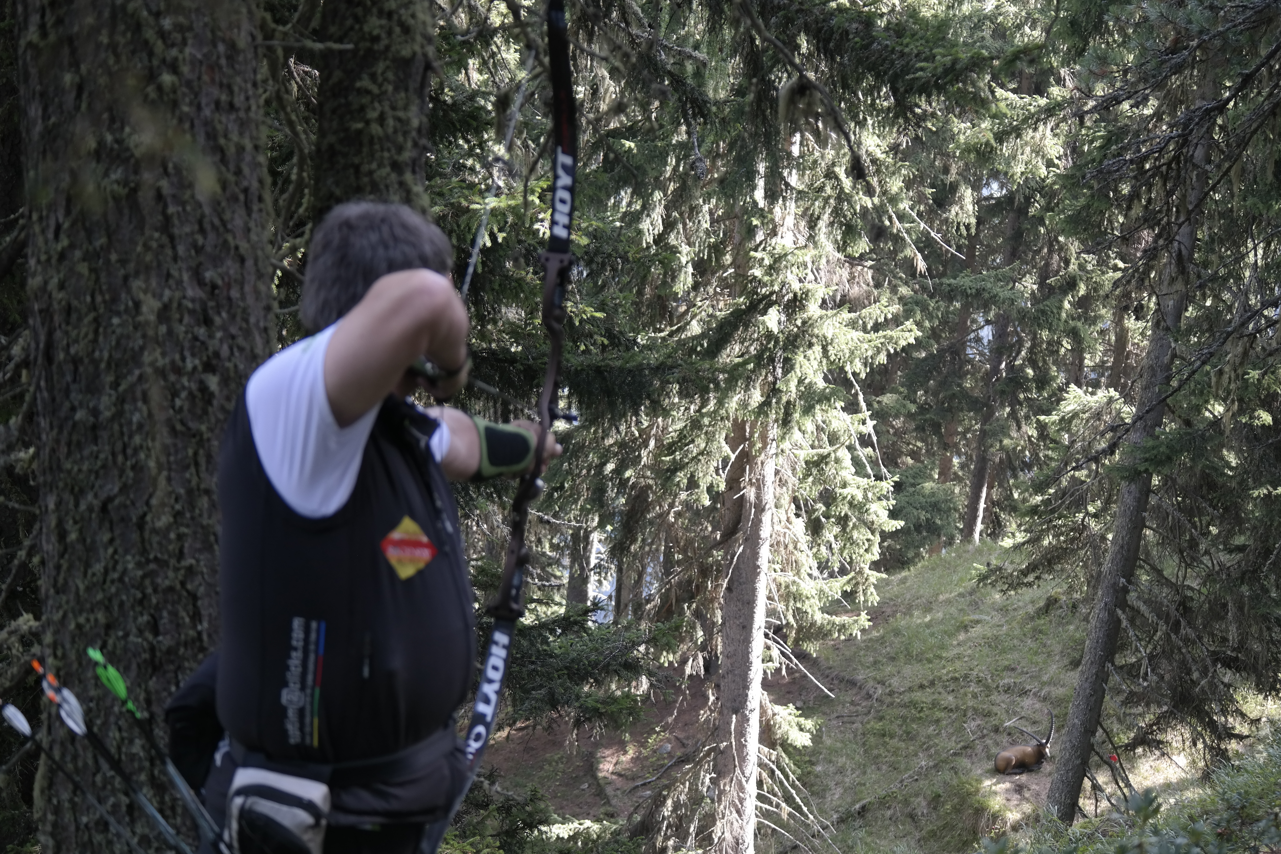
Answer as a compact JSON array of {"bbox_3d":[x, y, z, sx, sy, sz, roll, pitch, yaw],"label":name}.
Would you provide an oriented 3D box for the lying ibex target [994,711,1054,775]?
[{"bbox_3d":[5.729,4.735,41.000,0.950,0.860,0.550,0,3,-24],"label":"lying ibex target"}]

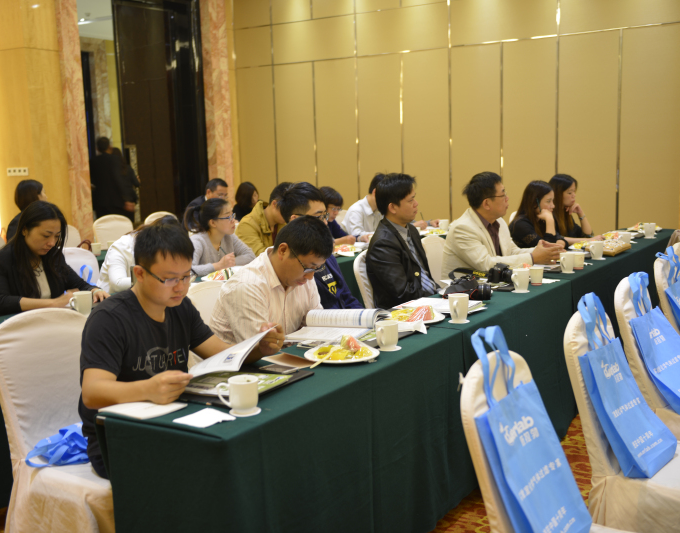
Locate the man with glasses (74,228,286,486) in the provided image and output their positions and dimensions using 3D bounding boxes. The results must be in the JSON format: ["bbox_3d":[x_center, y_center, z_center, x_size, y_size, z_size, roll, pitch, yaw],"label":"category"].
[{"bbox_3d":[-0.441,0.490,2.656,0.700,1.270,0.600,3,9,32],"label":"man with glasses"}]

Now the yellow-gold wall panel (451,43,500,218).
[{"bbox_3d":[1.520,-1.197,9.452,0.612,2.478,0.040,4,10,34],"label":"yellow-gold wall panel"}]

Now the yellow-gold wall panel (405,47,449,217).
[{"bbox_3d":[1.005,-1.231,9.799,0.612,2.478,0.040,4,10,34],"label":"yellow-gold wall panel"}]

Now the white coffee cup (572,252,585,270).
[{"bbox_3d":[1.410,-0.029,4.979,0.076,0.091,0.076,-2,7,0],"label":"white coffee cup"}]

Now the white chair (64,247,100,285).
[{"bbox_3d":[-1.253,0.376,4.505,0.570,0.940,0.450,3,9,32],"label":"white chair"}]

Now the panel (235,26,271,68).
[{"bbox_3d":[-1.218,-3.134,12.084,0.653,0.554,0.060,3,9,32],"label":"panel"}]

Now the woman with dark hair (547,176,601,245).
[{"bbox_3d":[1.840,-0.058,6.391,0.720,1.260,0.520,3,9,32],"label":"woman with dark hair"}]

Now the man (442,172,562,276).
[{"bbox_3d":[0.872,0.091,4.852,0.770,1.280,0.550,4,10,33],"label":"man"}]

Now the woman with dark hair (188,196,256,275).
[{"bbox_3d":[-0.748,0.151,5.184,0.730,1.170,0.510,4,10,33],"label":"woman with dark hair"}]

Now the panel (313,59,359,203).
[{"bbox_3d":[-0.025,-1.298,10.493,0.612,2.478,0.040,4,10,34],"label":"panel"}]

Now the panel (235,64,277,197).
[{"bbox_3d":[-1.175,-1.533,12.295,0.644,2.677,0.060,3,9,32],"label":"panel"}]

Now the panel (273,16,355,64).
[{"bbox_3d":[-0.362,-3.090,11.554,1.361,0.554,0.060,3,9,32],"label":"panel"}]

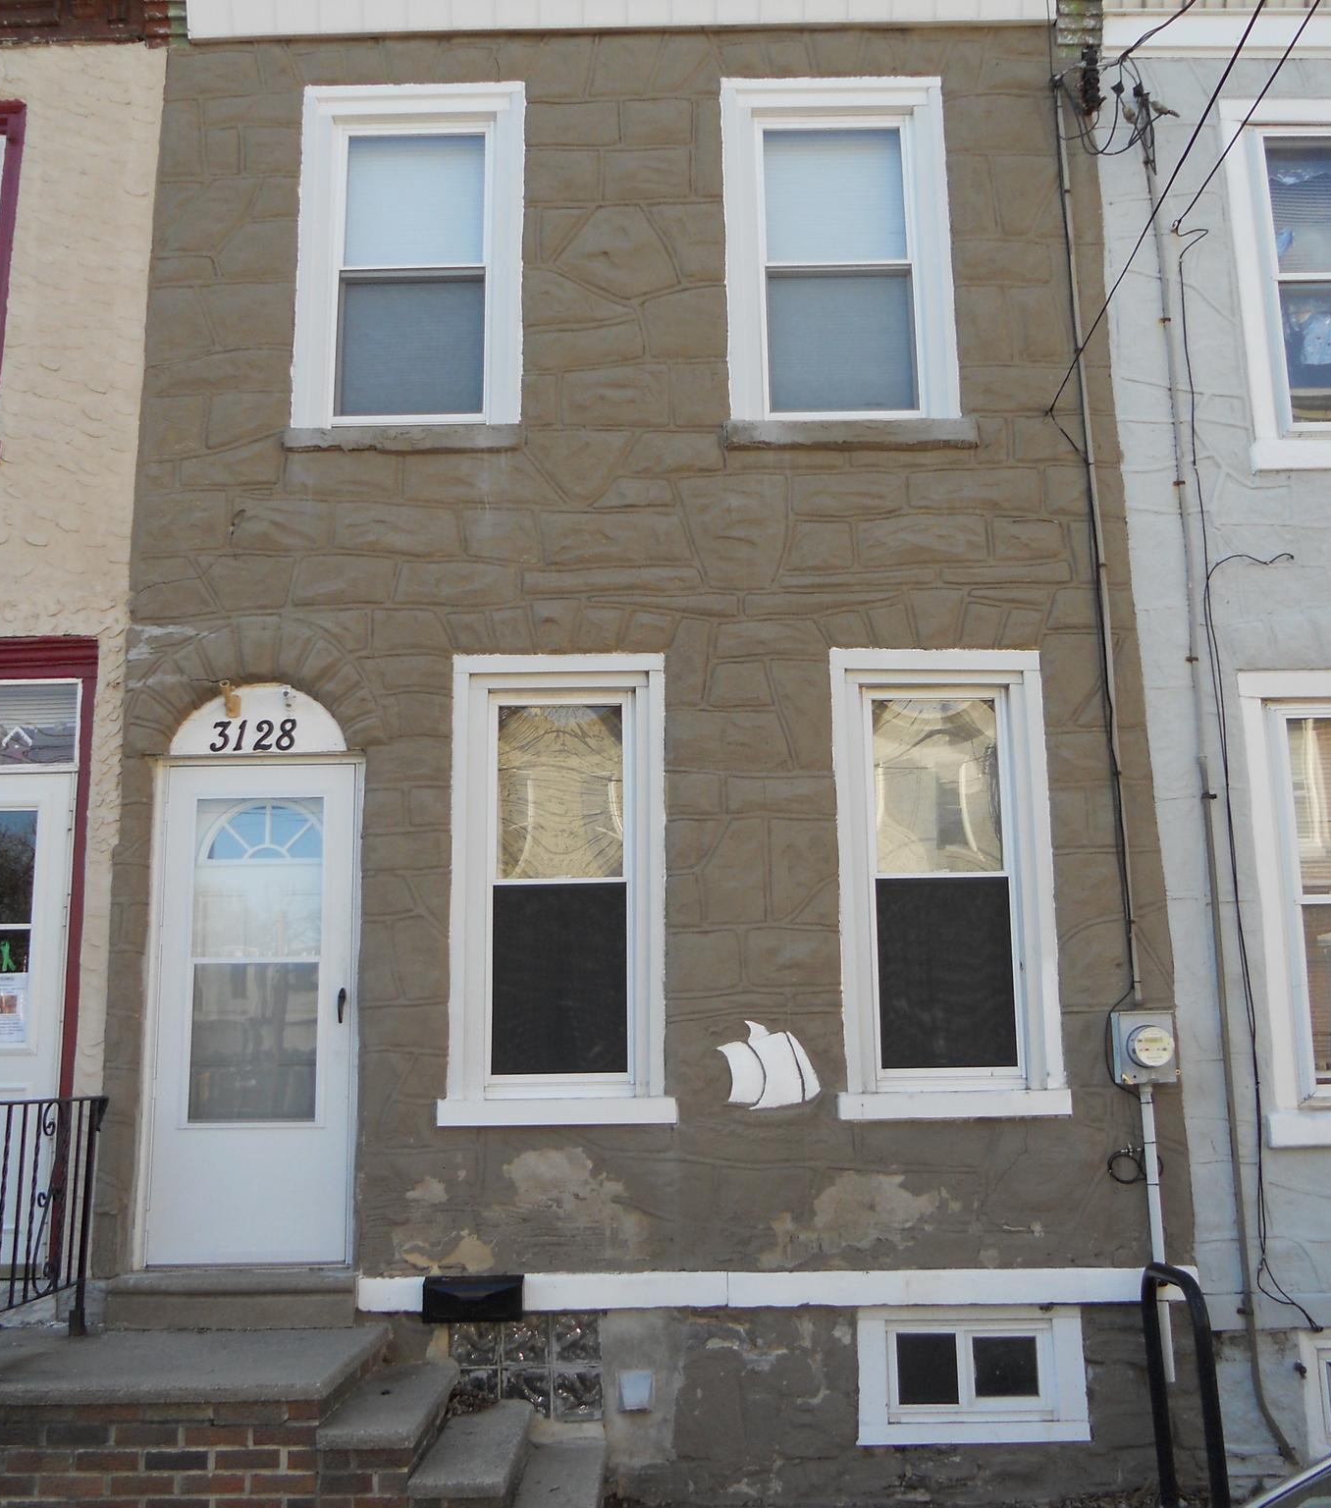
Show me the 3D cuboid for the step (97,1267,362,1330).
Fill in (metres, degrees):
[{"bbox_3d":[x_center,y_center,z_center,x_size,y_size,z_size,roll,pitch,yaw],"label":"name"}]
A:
[{"bbox_3d":[-1.684,2.151,6.184,0.968,0.188,0.260,-1,-12,0],"label":"step"}]

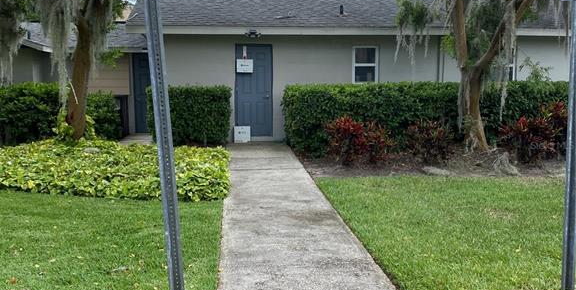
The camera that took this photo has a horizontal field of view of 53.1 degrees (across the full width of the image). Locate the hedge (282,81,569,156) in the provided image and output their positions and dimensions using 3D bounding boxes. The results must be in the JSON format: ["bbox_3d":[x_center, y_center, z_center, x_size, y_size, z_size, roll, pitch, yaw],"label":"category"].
[{"bbox_3d":[2.970,-0.552,11.418,5.900,1.300,1.350,-1,7,-6],"label":"hedge"}]

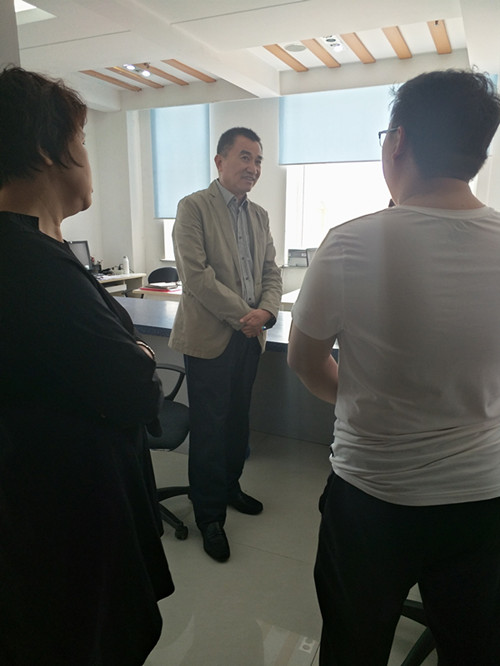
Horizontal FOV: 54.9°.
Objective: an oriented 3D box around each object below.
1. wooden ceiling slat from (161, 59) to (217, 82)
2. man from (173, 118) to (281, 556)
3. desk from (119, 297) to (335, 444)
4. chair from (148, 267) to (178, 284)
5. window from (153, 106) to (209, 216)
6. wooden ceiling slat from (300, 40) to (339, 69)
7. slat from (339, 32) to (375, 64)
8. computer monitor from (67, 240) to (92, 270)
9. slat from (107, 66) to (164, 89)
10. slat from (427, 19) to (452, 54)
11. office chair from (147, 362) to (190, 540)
[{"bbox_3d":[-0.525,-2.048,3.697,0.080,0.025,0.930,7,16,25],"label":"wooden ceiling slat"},{"bbox_3d":[-0.082,0.063,1.968,0.500,1.680,0.370,-12,19,-39],"label":"man"},{"bbox_3d":[-0.249,0.303,2.805,2.200,0.790,0.630,7,16,24],"label":"desk"},{"bbox_3d":[-0.892,-0.153,4.444,0.590,0.880,0.580,7,16,25],"label":"chair"},{"bbox_3d":[-0.654,-1.625,4.575,0.645,1.050,0.050,7,16,24],"label":"window"},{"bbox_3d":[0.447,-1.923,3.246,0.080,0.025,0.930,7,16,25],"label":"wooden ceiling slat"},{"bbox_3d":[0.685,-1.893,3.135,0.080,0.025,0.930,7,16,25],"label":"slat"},{"bbox_3d":[-1.620,-0.609,4.228,0.170,0.360,0.440,10,18,33],"label":"computer monitor"},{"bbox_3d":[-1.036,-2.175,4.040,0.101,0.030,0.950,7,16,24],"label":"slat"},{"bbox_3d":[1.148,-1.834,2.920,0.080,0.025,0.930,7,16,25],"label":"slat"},{"bbox_3d":[-0.437,0.427,2.189,0.580,0.880,0.590,7,16,25],"label":"office chair"}]

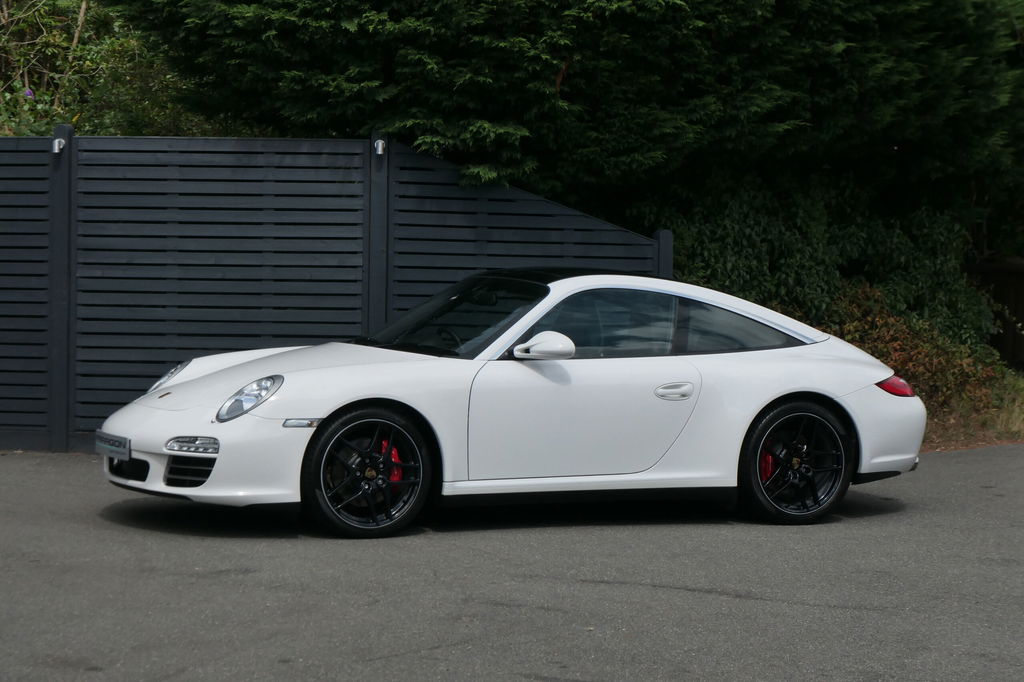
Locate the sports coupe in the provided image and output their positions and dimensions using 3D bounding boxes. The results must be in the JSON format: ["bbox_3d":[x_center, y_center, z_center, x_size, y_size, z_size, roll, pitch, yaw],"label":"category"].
[{"bbox_3d":[0.080,0.256,13.474,4.440,1.300,1.880,0,3,-27],"label":"sports coupe"}]

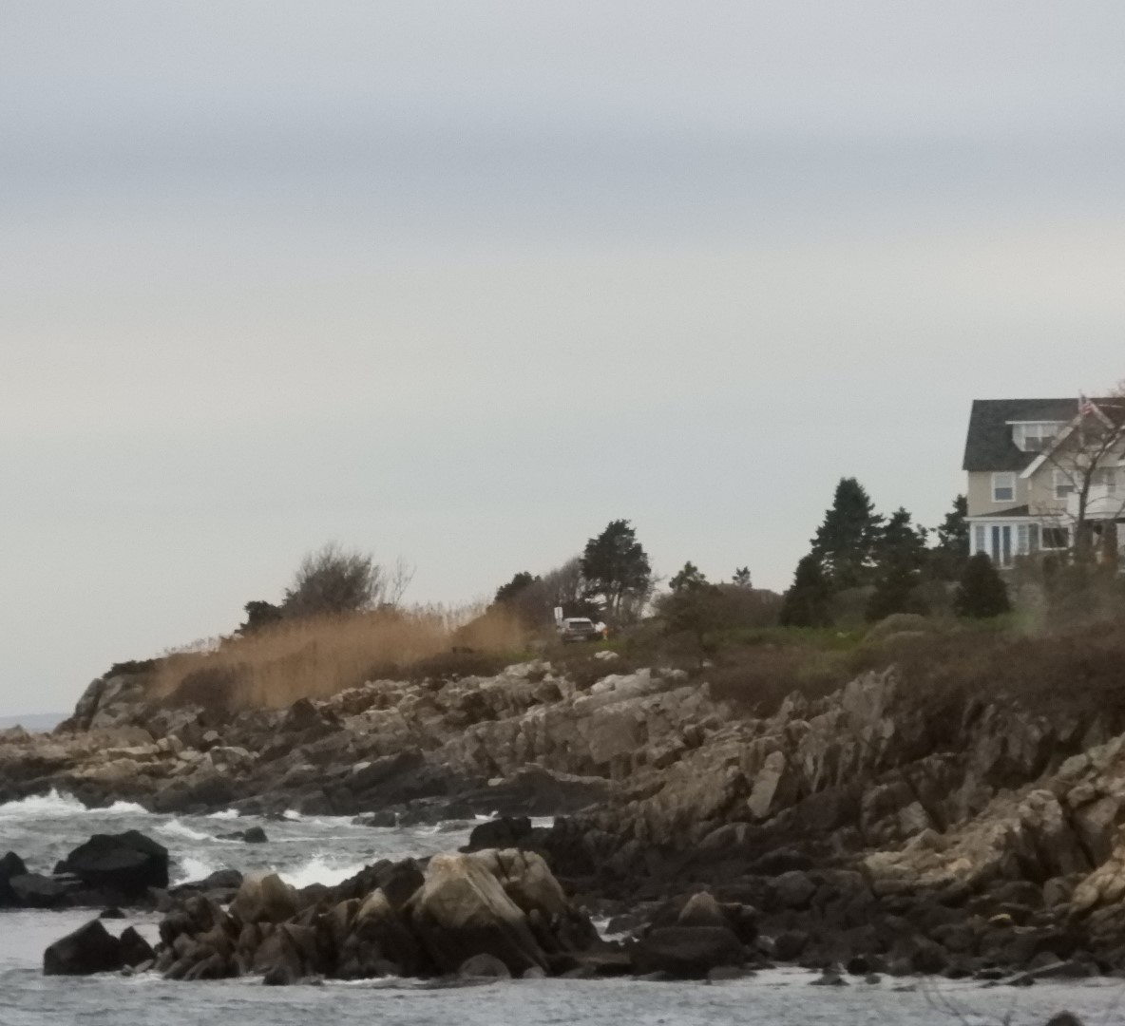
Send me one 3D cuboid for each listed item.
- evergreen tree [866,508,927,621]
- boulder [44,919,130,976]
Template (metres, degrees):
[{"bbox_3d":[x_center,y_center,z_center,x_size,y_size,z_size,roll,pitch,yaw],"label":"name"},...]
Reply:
[{"bbox_3d":[17.916,2.838,530.000,3.330,6.190,3.300,0,-1,0],"label":"evergreen tree"},{"bbox_3d":[-8.761,8.013,182.000,1.590,1.080,1.300,0,-1,0],"label":"boulder"}]

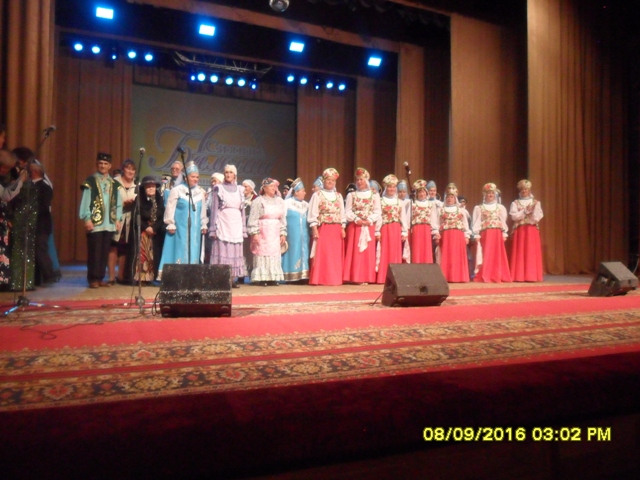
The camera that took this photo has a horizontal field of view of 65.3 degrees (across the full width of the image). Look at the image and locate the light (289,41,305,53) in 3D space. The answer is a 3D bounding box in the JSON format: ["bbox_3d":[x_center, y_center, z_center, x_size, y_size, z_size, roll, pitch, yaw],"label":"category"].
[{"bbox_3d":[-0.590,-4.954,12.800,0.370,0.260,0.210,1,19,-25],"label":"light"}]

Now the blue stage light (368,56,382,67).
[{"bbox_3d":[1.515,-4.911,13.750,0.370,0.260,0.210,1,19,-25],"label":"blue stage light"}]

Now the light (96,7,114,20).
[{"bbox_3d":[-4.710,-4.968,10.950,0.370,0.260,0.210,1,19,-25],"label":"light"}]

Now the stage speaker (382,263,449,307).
[{"bbox_3d":[1.140,0.540,5.950,0.650,0.490,0.420,1,2,-16],"label":"stage speaker"}]

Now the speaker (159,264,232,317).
[{"bbox_3d":[-1.200,0.497,4.900,0.650,0.490,0.420,1,2,-12],"label":"speaker"}]

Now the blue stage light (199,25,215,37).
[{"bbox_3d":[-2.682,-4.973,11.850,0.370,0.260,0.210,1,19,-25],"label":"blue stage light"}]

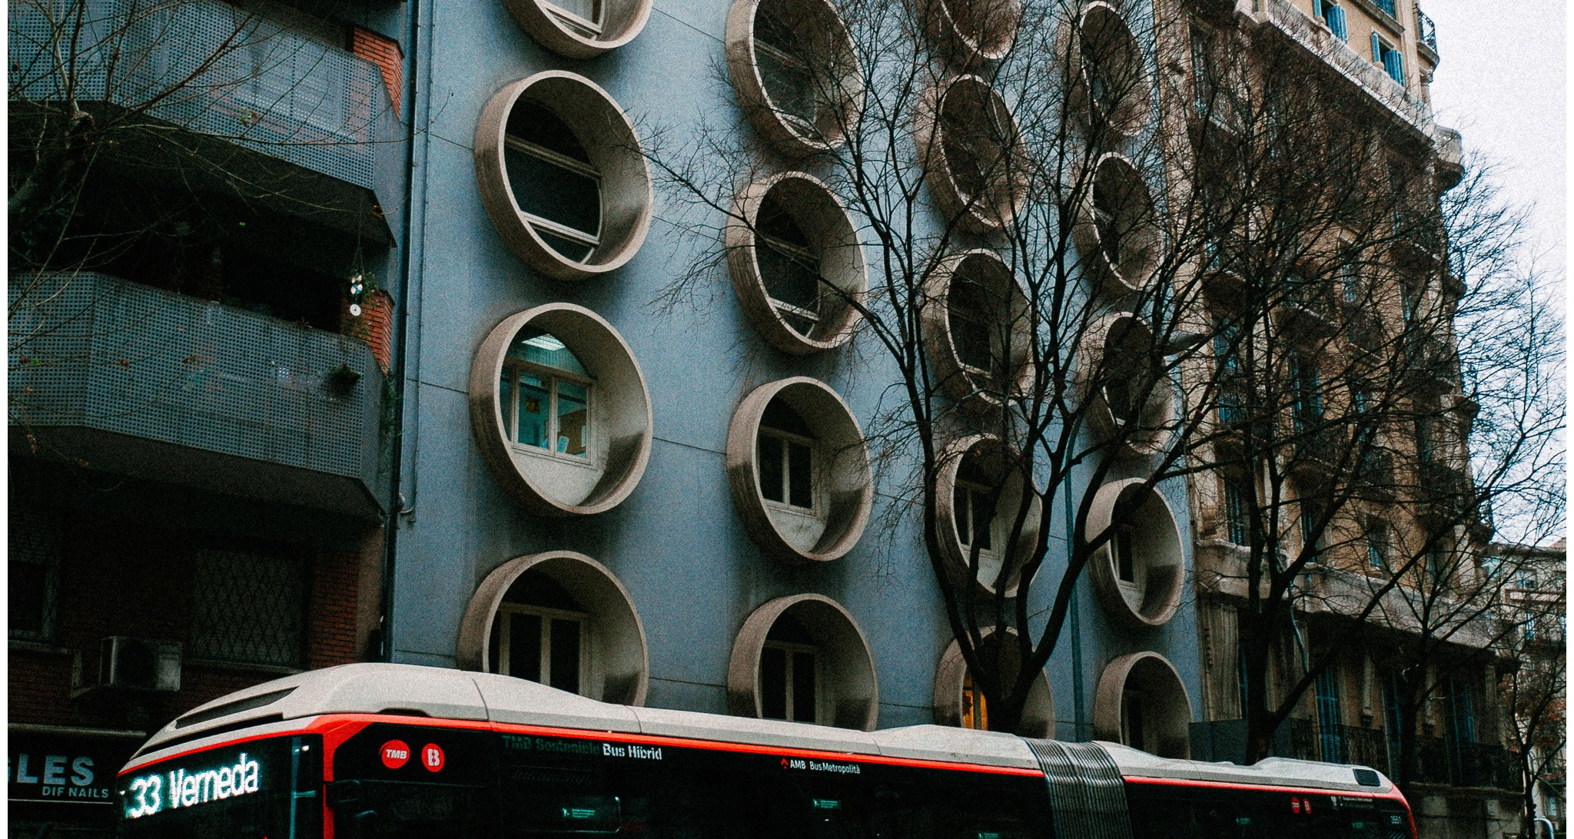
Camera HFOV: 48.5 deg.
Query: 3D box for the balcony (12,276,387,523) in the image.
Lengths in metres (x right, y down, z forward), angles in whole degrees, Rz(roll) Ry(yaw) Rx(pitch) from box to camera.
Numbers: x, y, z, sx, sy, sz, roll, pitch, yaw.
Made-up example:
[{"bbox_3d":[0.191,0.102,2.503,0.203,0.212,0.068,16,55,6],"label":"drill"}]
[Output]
[{"bbox_3d":[-5.789,-0.243,17.316,1.250,1.471,5.230,-15,-21,40],"label":"balcony"}]

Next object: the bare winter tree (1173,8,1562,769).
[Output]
[{"bbox_3d":[9.978,0.985,30.945,7.600,17.000,9.000,-15,-21,40],"label":"bare winter tree"}]

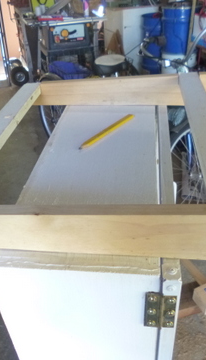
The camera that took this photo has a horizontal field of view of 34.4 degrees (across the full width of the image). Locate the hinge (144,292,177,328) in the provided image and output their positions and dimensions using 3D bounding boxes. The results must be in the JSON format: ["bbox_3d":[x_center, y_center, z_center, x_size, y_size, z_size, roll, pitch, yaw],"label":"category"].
[{"bbox_3d":[0.068,0.157,0.390,0.036,0.065,0.008,1,35,7],"label":"hinge"}]

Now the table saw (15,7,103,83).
[{"bbox_3d":[-0.523,-1.866,4.753,0.920,0.820,0.720,-8,35,-6],"label":"table saw"}]

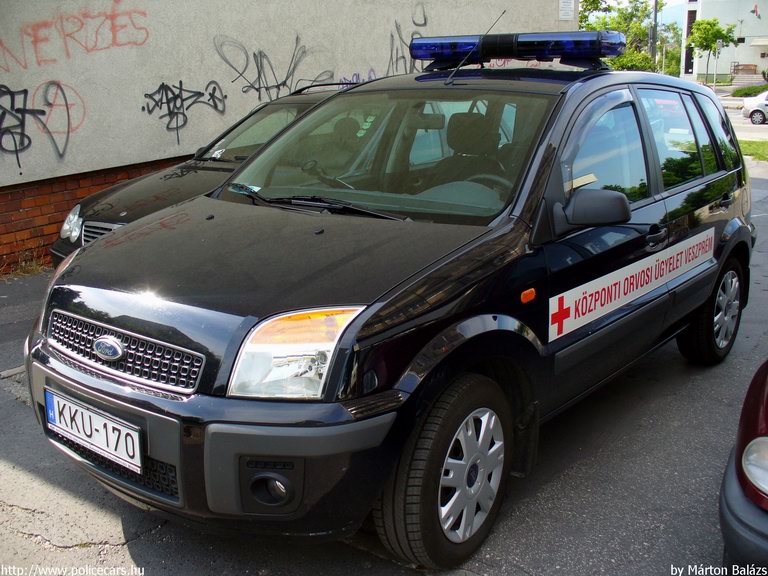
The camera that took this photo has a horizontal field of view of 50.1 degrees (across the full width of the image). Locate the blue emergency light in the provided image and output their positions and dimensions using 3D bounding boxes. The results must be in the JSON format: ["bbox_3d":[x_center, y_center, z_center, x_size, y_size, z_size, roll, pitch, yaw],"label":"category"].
[{"bbox_3d":[0.612,-1.138,3.924,1.080,0.160,0.280,10,17,39],"label":"blue emergency light"}]

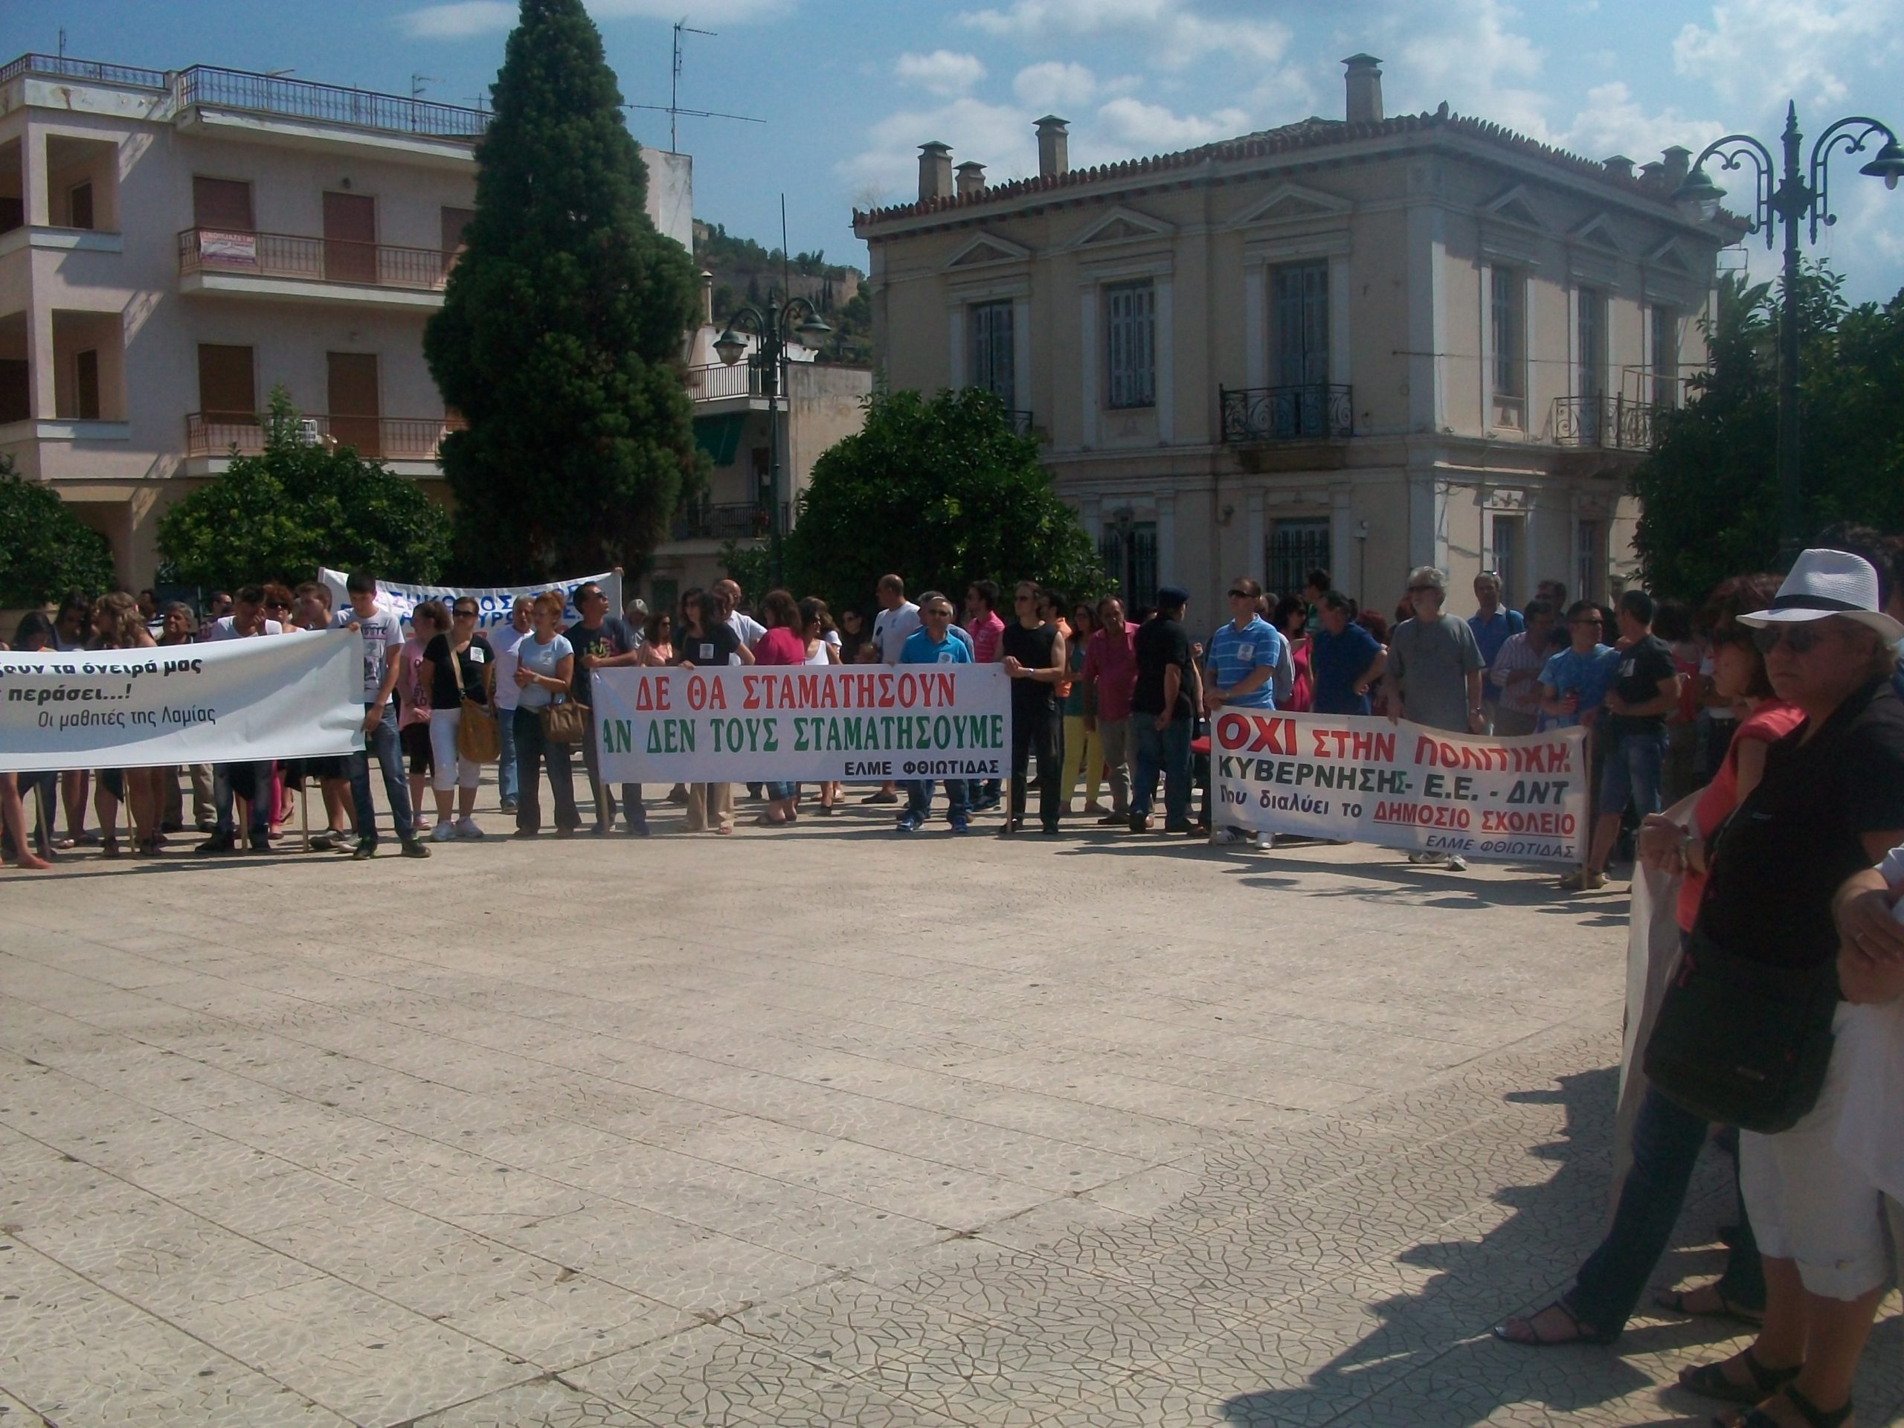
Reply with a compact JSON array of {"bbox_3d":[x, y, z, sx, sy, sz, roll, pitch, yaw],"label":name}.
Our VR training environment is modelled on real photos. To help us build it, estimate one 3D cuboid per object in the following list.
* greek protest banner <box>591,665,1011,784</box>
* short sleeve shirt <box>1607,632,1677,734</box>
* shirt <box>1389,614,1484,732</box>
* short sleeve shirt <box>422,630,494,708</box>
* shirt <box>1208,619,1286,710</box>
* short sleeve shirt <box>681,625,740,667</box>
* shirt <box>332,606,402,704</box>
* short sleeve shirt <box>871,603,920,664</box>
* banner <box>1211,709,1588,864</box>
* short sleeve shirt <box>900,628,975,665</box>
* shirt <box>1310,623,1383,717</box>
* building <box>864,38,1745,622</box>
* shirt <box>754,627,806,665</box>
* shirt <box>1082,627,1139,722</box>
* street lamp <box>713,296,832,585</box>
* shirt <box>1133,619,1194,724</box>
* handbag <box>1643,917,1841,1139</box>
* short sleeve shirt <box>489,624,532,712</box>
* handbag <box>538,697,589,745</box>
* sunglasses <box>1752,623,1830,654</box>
[{"bbox_3d":[-1.037,0.070,12.850,2.870,0.800,0.070,-1,4,0],"label":"greek protest banner"},{"bbox_3d":[3.905,-0.164,10.623,0.290,0.610,0.450,-3,5,-25],"label":"short sleeve shirt"},{"bbox_3d":[2.900,-0.241,11.200,0.560,0.720,0.310,1,5,24],"label":"shirt"},{"bbox_3d":[-3.354,-0.298,12.700,0.470,0.530,0.270,-2,4,-14],"label":"short sleeve shirt"},{"bbox_3d":[1.932,-0.318,12.300,0.510,0.650,0.300,2,5,38],"label":"shirt"},{"bbox_3d":[-1.675,-0.306,13.023,0.470,0.620,0.280,1,5,23],"label":"short sleeve shirt"},{"bbox_3d":[-3.653,-0.372,11.700,0.460,0.610,0.270,-2,4,-16],"label":"shirt"},{"bbox_3d":[-0.447,-0.567,15.000,0.460,0.660,0.290,3,6,40],"label":"short sleeve shirt"},{"bbox_3d":[2.607,0.397,11.275,0.140,0.790,2.615,-5,6,-44],"label":"banner"},{"bbox_3d":[-0.103,-0.268,13.076,0.530,0.680,0.290,-1,4,-1],"label":"short sleeve shirt"},{"bbox_3d":[2.698,-0.295,12.800,0.310,0.660,0.500,-5,6,-43],"label":"shirt"},{"bbox_3d":[7.500,-6.931,40.406,14.015,11.660,13.833,3,6,42],"label":"building"},{"bbox_3d":[-1.244,-0.335,13.623,0.290,0.620,0.460,2,5,37],"label":"shirt"},{"bbox_3d":[1.211,-0.293,13.900,0.490,0.700,0.280,-1,4,0],"label":"shirt"},{"bbox_3d":[-2.130,-2.461,22.500,0.450,5.250,2.000,-5,6,-41],"label":"street lamp"},{"bbox_3d":[1.458,-0.318,12.927,0.320,0.710,0.500,-4,5,-37],"label":"shirt"},{"bbox_3d":[1.471,0.586,3.500,0.275,0.325,0.125,20,18,41],"label":"handbag"},{"bbox_3d":[-3.230,-0.340,14.126,0.490,0.680,0.290,-3,5,-23],"label":"short sleeve shirt"},{"bbox_3d":[-2.590,0.040,12.500,0.340,0.330,0.170,-2,4,-14],"label":"handbag"},{"bbox_3d":[1.650,-0.144,3.599,0.150,0.052,0.145,-3,5,-25],"label":"sunglasses"}]

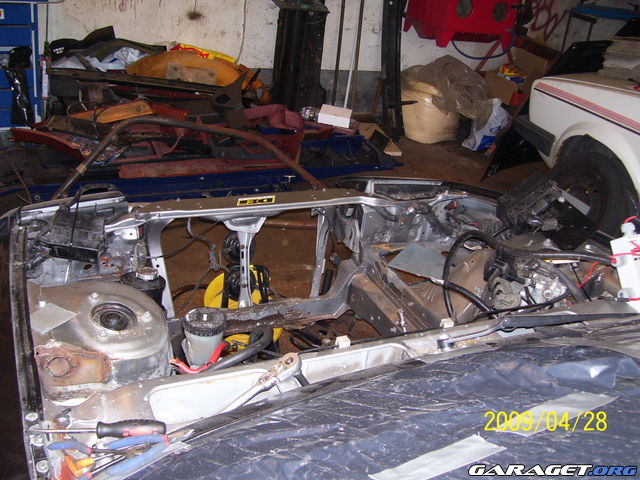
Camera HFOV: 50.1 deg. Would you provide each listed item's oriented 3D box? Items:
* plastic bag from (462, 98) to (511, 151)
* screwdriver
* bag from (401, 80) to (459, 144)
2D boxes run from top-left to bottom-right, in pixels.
[{"bbox_3d":[1.448,-0.985,5.835,0.380,0.380,0.280,10,24,12],"label":"plastic bag"},{"bbox_3d":[-0.334,0.285,1.028,0.205,0.028,0.028,-2,23,0],"label":"screwdriver"},{"bbox_3d":[0.988,-1.119,5.965,0.470,0.460,0.450,8,23,8],"label":"bag"}]

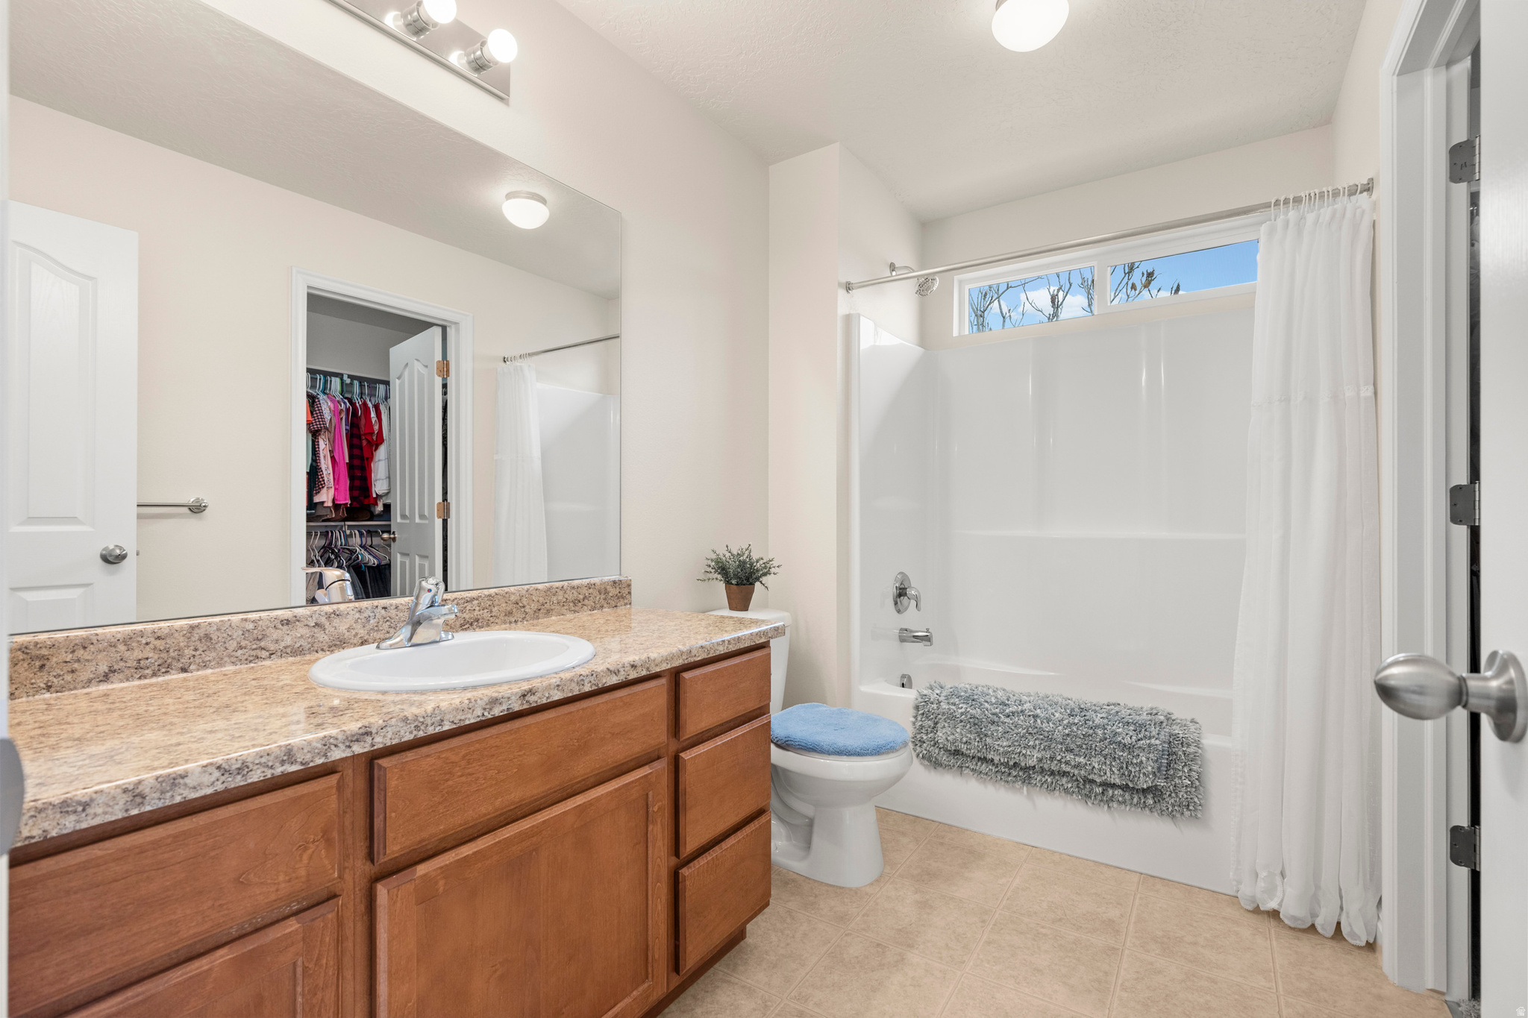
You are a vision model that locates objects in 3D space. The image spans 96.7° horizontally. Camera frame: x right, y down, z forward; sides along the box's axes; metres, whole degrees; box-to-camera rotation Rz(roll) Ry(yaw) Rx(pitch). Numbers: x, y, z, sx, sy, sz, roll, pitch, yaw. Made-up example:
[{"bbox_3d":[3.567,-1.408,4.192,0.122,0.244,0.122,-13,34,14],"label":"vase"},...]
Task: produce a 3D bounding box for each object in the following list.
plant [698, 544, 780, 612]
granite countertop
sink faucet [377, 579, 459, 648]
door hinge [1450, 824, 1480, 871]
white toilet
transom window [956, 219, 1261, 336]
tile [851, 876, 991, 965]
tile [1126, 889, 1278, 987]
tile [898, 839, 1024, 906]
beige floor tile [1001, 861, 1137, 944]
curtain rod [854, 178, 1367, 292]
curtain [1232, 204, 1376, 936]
[{"bbox_3d":[-0.086,0.236,2.318,0.250,0.230,0.260,0,-1,0],"label":"plant"},{"bbox_3d":[-0.575,0.301,1.292,0.548,0.037,1.420,0,-1,34],"label":"granite countertop"},{"bbox_3d":[-0.649,0.203,1.329,0.150,0.130,0.155,0,-1,34],"label":"sink faucet"},{"bbox_3d":[1.522,0.738,1.475,0.050,0.092,0.030,0,-1,34],"label":"door hinge"},{"bbox_3d":[0.120,0.717,2.139,0.729,0.735,0.450,0,-1,34],"label":"white toilet"},{"bbox_3d":[1.388,-0.931,2.786,1.223,0.277,0.080,0,-1,34],"label":"transom window"},{"bbox_3d":[0.424,1.087,1.789,0.301,0.010,0.301,0,-1,34],"label":"tile"},{"bbox_3d":[1.093,1.088,1.706,0.301,0.010,0.301,0,-1,34],"label":"tile"},{"bbox_3d":[0.591,1.090,2.040,0.301,0.010,0.301,0,-1,34],"label":"tile"},{"bbox_3d":[0.842,1.089,1.873,0.301,0.010,0.301,0,-1,34],"label":"beige floor tile"},{"bbox_3d":[0.940,-0.832,2.154,1.495,0.050,0.050,0,-1,33],"label":"curtain rod"},{"bbox_3d":[1.414,0.135,1.795,0.307,1.887,0.150,0,-1,34],"label":"curtain"}]

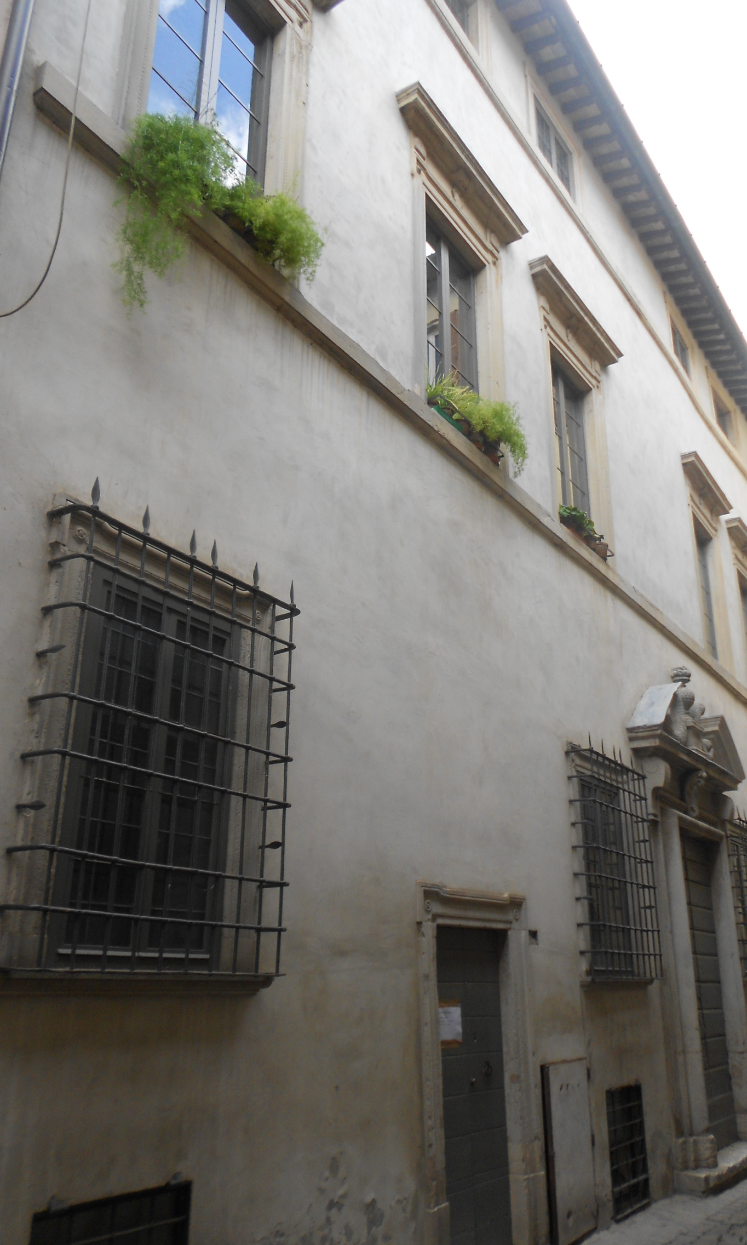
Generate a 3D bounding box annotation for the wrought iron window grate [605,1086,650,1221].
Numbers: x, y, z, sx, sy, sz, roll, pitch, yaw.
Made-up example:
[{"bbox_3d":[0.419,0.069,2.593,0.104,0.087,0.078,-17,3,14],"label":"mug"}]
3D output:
[{"bbox_3d":[2.004,4.196,7.470,0.080,0.864,0.774,-14,-25,33],"label":"wrought iron window grate"}]

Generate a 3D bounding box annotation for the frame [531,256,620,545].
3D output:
[{"bbox_3d":[2.151,-1.990,9.557,0.312,2.839,2.028,-14,-25,33],"label":"frame"}]

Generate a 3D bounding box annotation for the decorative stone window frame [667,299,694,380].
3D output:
[{"bbox_3d":[5.057,-4.469,15.319,0.128,1.040,1.248,-14,-25,33],"label":"decorative stone window frame"}]

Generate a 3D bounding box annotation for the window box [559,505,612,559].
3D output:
[{"bbox_3d":[2.042,-0.864,9.120,0.218,0.421,1.123,-14,-25,33],"label":"window box"}]

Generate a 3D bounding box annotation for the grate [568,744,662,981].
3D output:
[{"bbox_3d":[2.119,2.089,8.142,0.240,1.888,1.296,-14,-25,33],"label":"grate"}]

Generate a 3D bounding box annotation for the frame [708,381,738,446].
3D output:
[{"bbox_3d":[6.338,-3.789,17.005,0.128,1.008,1.344,-14,-25,33],"label":"frame"}]

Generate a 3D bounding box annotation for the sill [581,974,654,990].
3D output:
[{"bbox_3d":[2.065,3.034,7.854,0.128,0.096,1.424,-14,-25,33],"label":"sill"}]

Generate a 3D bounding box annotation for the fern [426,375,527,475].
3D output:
[{"bbox_3d":[0.846,-1.619,7.651,0.320,0.464,1.152,-14,-25,33],"label":"fern"}]

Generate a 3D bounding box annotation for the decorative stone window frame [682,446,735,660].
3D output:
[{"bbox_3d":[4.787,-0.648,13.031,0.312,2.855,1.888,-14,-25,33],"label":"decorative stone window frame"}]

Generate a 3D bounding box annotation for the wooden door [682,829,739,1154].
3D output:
[{"bbox_3d":[3.237,3.532,9.211,0.094,2.914,1.186,-14,-25,33],"label":"wooden door"}]

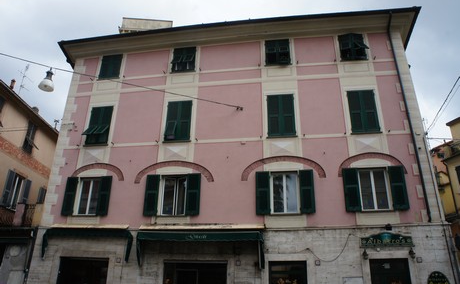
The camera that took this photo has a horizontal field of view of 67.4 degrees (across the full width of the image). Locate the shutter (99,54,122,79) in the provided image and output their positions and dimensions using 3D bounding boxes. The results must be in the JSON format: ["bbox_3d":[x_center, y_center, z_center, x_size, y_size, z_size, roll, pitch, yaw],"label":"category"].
[{"bbox_3d":[-5.612,-3.545,16.183,1.032,1.352,0.120,-3,-23,8],"label":"shutter"}]

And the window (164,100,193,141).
[{"bbox_3d":[-2.173,-0.916,14.454,1.113,1.885,0.150,-3,-23,8],"label":"window"}]

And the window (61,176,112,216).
[{"bbox_3d":[-5.581,2.122,13.471,1.882,1.556,0.200,-3,-22,8],"label":"window"}]

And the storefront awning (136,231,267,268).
[{"bbox_3d":[-1.031,3.653,11.781,4.400,1.190,0.600,-3,-22,8],"label":"storefront awning"}]

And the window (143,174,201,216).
[{"bbox_3d":[-2.147,1.995,12.968,2.124,1.599,0.200,-3,-22,8],"label":"window"}]

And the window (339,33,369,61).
[{"bbox_3d":[5.066,-3.897,14.205,1.058,1.310,0.260,-3,-22,8],"label":"window"}]

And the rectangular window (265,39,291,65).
[{"bbox_3d":[2.072,-3.960,15.055,1.081,1.339,0.200,-3,-23,8],"label":"rectangular window"}]

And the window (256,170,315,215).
[{"bbox_3d":[1.974,1.807,12.380,2.070,1.574,0.200,-3,-22,8],"label":"window"}]

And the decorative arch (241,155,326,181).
[{"bbox_3d":[1.973,0.961,12.995,3.121,0.934,0.100,-3,-23,8],"label":"decorative arch"}]

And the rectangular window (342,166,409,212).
[{"bbox_3d":[5.130,1.637,12.172,2.101,1.580,0.150,-3,-23,8],"label":"rectangular window"}]

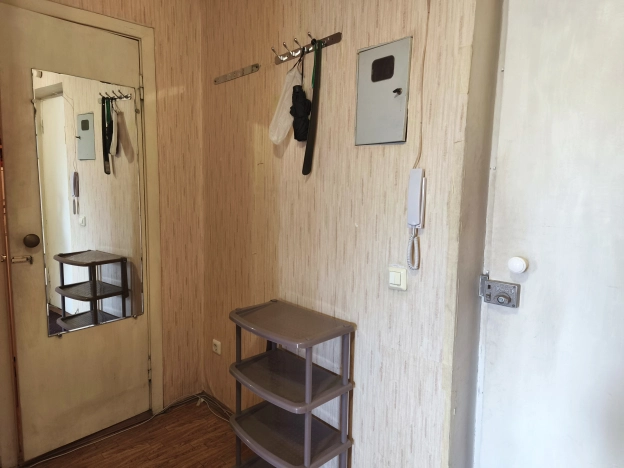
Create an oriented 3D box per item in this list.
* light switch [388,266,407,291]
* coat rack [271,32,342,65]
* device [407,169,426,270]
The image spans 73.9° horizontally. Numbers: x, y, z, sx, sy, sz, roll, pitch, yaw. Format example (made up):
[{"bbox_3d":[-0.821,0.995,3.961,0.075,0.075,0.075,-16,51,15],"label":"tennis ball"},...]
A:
[{"bbox_3d":[0.301,0.160,1.464,0.019,0.074,0.073,-5,9,-44],"label":"light switch"},{"bbox_3d":[-0.043,-0.768,1.709,0.050,0.046,0.395,-5,7,-44],"label":"coat rack"},{"bbox_3d":[0.345,-0.046,1.381,0.042,0.332,0.047,-5,9,-44],"label":"device"}]

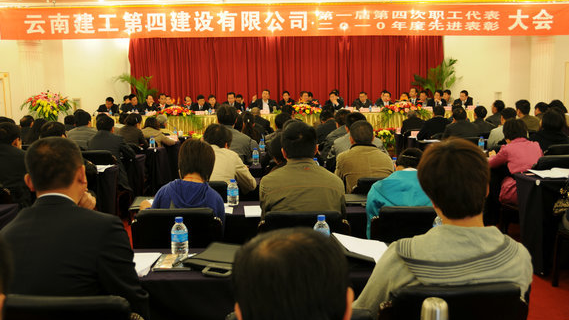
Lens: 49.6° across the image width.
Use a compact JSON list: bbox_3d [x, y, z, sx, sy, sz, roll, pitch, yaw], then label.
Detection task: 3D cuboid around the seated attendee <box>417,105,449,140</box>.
[{"bbox_3d":[2.110,-0.141,8.831,0.500,1.265,0.780,-1,6,-8],"label":"seated attendee"}]

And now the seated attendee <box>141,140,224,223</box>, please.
[{"bbox_3d":[-0.530,0.492,3.362,0.480,1.210,0.750,-1,6,0],"label":"seated attendee"}]

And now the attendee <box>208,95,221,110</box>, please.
[{"bbox_3d":[-1.663,-0.935,14.569,0.500,1.200,0.600,-1,7,0],"label":"attendee"}]

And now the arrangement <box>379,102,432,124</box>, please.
[{"bbox_3d":[2.673,-1.038,13.600,1.100,0.480,0.450,-1,6,0],"label":"arrangement"}]

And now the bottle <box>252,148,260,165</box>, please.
[{"bbox_3d":[-0.267,-0.031,5.880,0.066,0.157,0.066,0,6,0],"label":"bottle"}]

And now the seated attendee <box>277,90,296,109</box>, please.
[{"bbox_3d":[0.065,-1.026,14.870,0.460,1.260,0.720,-1,6,0],"label":"seated attendee"}]

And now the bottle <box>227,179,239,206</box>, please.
[{"bbox_3d":[-0.321,0.199,3.800,0.068,0.162,0.068,-1,6,0],"label":"bottle"}]

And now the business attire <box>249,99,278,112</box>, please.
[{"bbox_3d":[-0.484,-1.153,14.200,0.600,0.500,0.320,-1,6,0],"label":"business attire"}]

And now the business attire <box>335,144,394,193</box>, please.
[{"bbox_3d":[0.589,0.187,4.536,0.480,0.620,0.420,-1,7,0],"label":"business attire"}]

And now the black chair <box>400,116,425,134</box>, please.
[{"bbox_3d":[2.303,-0.470,10.909,0.480,0.650,0.420,-1,6,0],"label":"black chair"}]

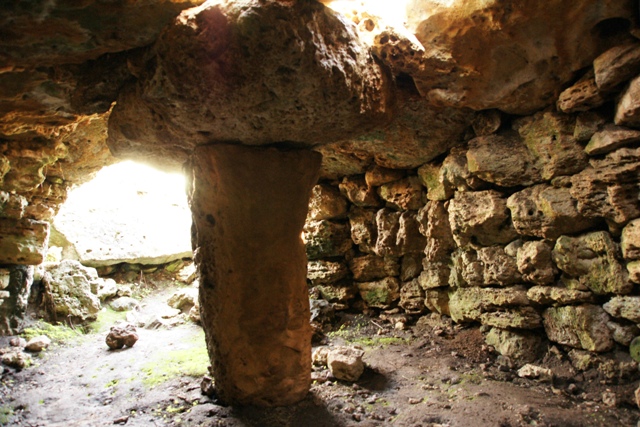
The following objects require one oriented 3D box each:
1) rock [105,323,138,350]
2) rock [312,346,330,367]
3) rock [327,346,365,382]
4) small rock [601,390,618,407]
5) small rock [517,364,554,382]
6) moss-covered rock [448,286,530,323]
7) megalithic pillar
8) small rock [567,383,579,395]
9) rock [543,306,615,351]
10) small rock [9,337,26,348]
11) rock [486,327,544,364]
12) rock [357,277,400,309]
[{"bbox_3d":[-1.861,1.153,4.000,0.290,0.220,0.230,0,-1,-12],"label":"rock"},{"bbox_3d":[0.007,1.012,3.020,0.150,0.120,0.140,0,2,0],"label":"rock"},{"bbox_3d":[0.167,0.994,2.800,0.250,0.180,0.200,0,2,9],"label":"rock"},{"bbox_3d":[1.601,1.023,2.360,0.092,0.075,0.085,0,2,0],"label":"small rock"},{"bbox_3d":[1.616,1.200,3.200,0.260,0.110,0.150,-1,-1,24],"label":"small rock"},{"bbox_3d":[1.708,0.907,4.300,0.360,0.320,0.700,1,-1,-37],"label":"moss-covered rock"},{"bbox_3d":[-0.461,0.407,3.050,0.850,1.700,0.500,0,-1,-14],"label":"megalithic pillar"},{"bbox_3d":[1.474,1.021,2.490,0.068,0.058,0.065,0,2,0],"label":"small rock"},{"bbox_3d":[1.784,0.792,2.950,0.300,0.330,0.460,-1,2,-37],"label":"rock"},{"bbox_3d":[-2.871,1.224,4.050,0.150,0.095,0.120,1,-1,-30],"label":"small rock"},{"bbox_3d":[1.769,1.182,3.880,0.300,0.270,0.420,1,-1,-37],"label":"rock"},{"bbox_3d":[0.603,0.815,4.400,0.450,0.320,0.300,0,2,6],"label":"rock"}]

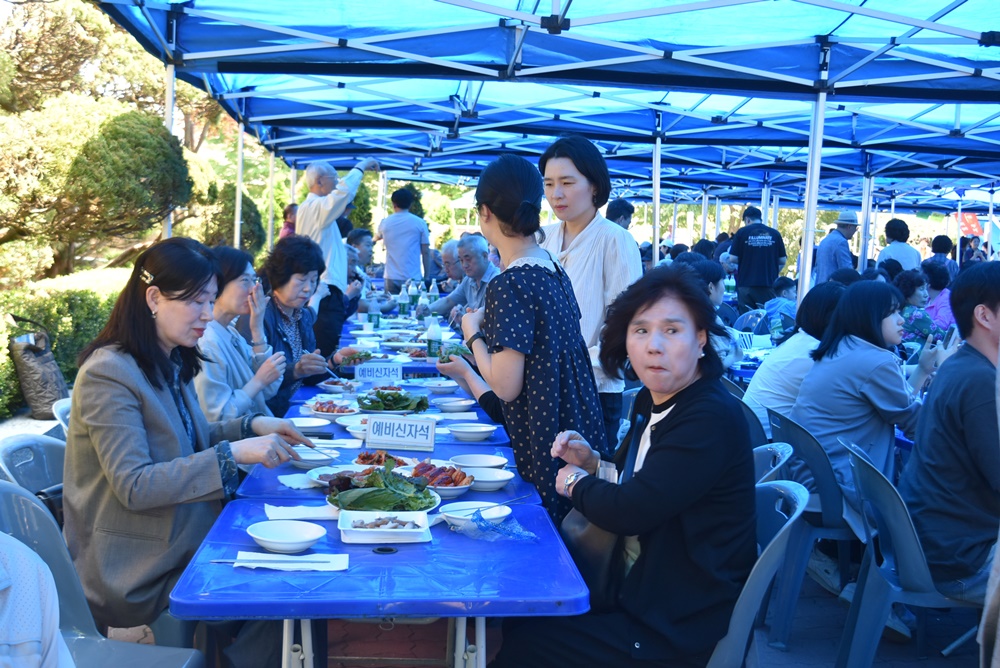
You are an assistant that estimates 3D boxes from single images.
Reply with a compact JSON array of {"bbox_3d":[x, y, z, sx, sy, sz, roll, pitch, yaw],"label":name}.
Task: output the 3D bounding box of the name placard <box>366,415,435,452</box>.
[{"bbox_3d":[-0.294,0.302,3.574,0.210,0.096,0.055,2,6,10],"label":"name placard"}]

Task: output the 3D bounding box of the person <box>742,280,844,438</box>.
[{"bbox_3d":[1.280,0.400,4.680,0.700,1.210,0.460,0,6,-16],"label":"person"}]

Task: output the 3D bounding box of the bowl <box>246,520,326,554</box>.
[{"bbox_3d":[-0.452,0.432,2.464,0.168,0.040,0.168,1,5,0],"label":"bowl"}]

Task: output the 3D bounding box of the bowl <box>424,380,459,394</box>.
[{"bbox_3d":[-0.230,0.216,4.617,0.141,0.038,0.141,1,5,-5],"label":"bowl"}]

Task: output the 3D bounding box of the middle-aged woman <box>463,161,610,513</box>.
[{"bbox_3d":[0.095,0.320,3.150,0.400,1.600,0.460,5,6,32],"label":"middle-aged woman"}]

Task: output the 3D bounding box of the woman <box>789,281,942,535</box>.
[{"bbox_3d":[1.306,0.435,4.097,0.600,1.210,0.470,1,5,-5],"label":"woman"}]

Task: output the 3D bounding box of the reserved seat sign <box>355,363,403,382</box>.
[{"bbox_3d":[-0.509,0.166,4.927,0.200,0.096,0.055,1,6,-10],"label":"reserved seat sign"}]

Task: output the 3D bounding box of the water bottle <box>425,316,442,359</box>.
[{"bbox_3d":[-0.315,0.017,5.706,0.071,0.245,0.071,1,5,-5],"label":"water bottle"}]

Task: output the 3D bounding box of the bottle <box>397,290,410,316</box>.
[{"bbox_3d":[-0.700,-0.238,8.585,0.074,0.243,0.074,1,5,-5],"label":"bottle"}]

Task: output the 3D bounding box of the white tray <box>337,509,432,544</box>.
[{"bbox_3d":[-0.236,0.403,2.430,0.189,0.032,0.153,1,5,-5],"label":"white tray"}]

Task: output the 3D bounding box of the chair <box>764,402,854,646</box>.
[{"bbox_3d":[1.175,0.646,4.105,0.520,0.780,0.470,1,5,-5],"label":"chair"}]

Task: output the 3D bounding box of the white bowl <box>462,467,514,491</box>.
[{"bbox_3d":[-0.043,0.384,3.073,0.168,0.040,0.168,1,5,0],"label":"white bowl"}]

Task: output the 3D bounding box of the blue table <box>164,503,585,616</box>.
[{"bbox_3d":[-0.245,0.791,2.436,0.750,0.720,0.750,1,5,-5],"label":"blue table"}]

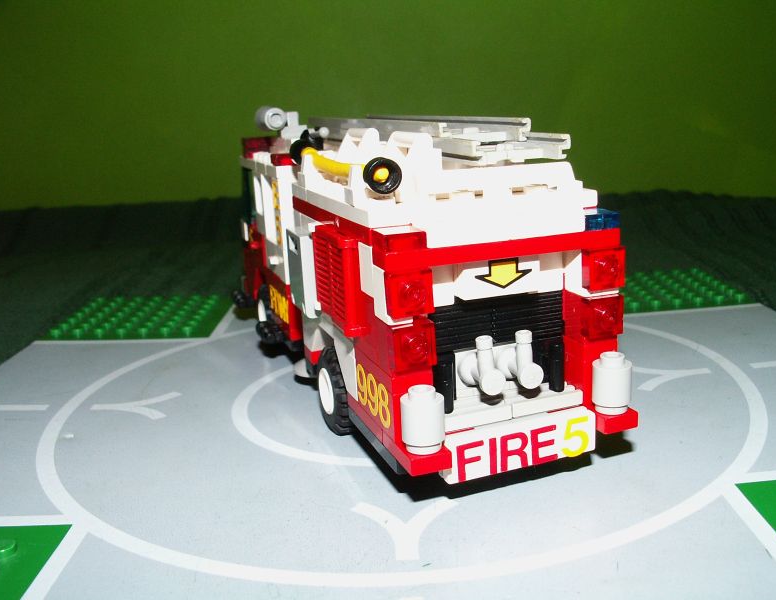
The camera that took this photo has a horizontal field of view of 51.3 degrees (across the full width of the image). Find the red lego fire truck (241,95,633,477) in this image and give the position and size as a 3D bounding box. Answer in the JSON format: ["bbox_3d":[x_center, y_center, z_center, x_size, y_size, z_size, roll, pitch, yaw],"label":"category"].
[{"bbox_3d":[-0.003,-0.015,0.223,0.053,0.077,0.172,-8,15,-18],"label":"red lego fire truck"}]

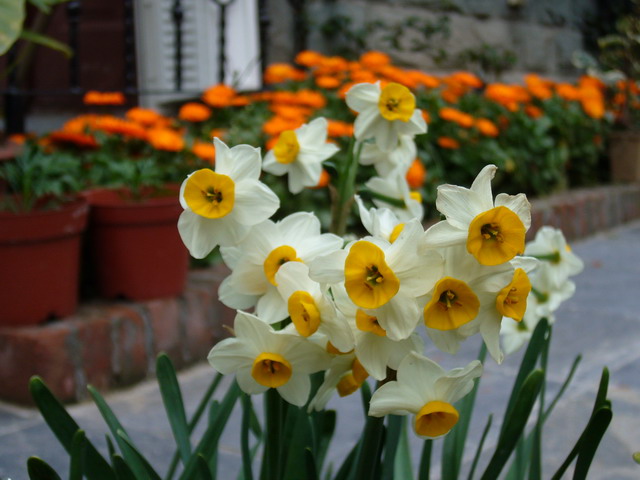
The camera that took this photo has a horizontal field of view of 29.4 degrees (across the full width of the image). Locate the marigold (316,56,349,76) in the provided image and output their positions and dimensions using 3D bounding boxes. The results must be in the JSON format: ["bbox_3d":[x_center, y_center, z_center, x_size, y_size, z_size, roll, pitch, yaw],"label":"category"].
[{"bbox_3d":[0.021,-0.324,2.280,0.060,0.034,0.058,0,9,0],"label":"marigold"}]

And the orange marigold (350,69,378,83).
[{"bbox_3d":[0.083,-0.307,2.280,0.053,0.028,0.053,0,9,0],"label":"orange marigold"}]

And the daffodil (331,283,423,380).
[{"bbox_3d":[0.025,0.040,0.530,0.043,0.043,0.026,0,7,3],"label":"daffodil"}]

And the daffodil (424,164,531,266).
[{"bbox_3d":[0.067,-0.010,0.520,0.045,0.044,0.027,-3,13,-19],"label":"daffodil"}]

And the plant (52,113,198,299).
[{"bbox_3d":[-0.277,-0.046,1.720,0.205,0.250,0.190,0,9,0],"label":"plant"}]

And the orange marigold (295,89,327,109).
[{"bbox_3d":[-0.016,-0.241,2.080,0.054,0.032,0.054,0,9,0],"label":"orange marigold"}]

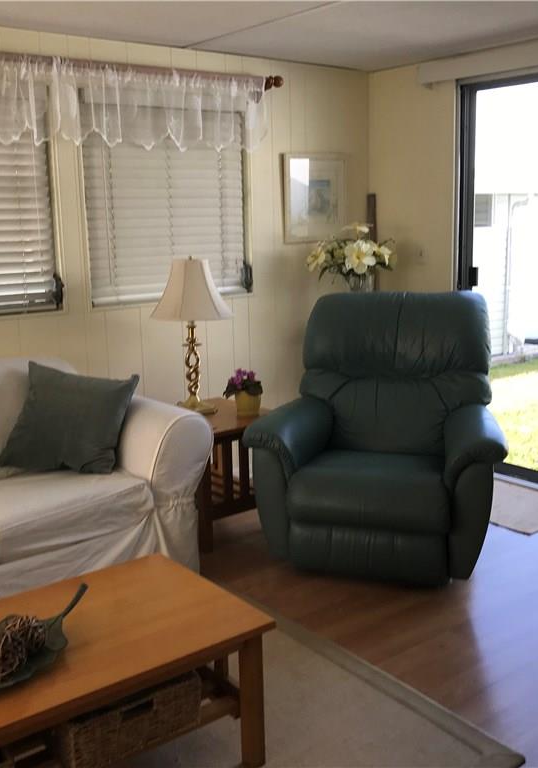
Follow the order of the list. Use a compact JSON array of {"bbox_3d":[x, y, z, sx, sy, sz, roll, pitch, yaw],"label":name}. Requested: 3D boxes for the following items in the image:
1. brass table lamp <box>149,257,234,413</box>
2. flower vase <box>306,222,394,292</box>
[{"bbox_3d":[-0.334,-0.221,3.632,0.360,0.668,0.360,-1,11,0],"label":"brass table lamp"},{"bbox_3d":[0.438,-0.571,4.394,0.460,0.560,0.420,0,11,6],"label":"flower vase"}]

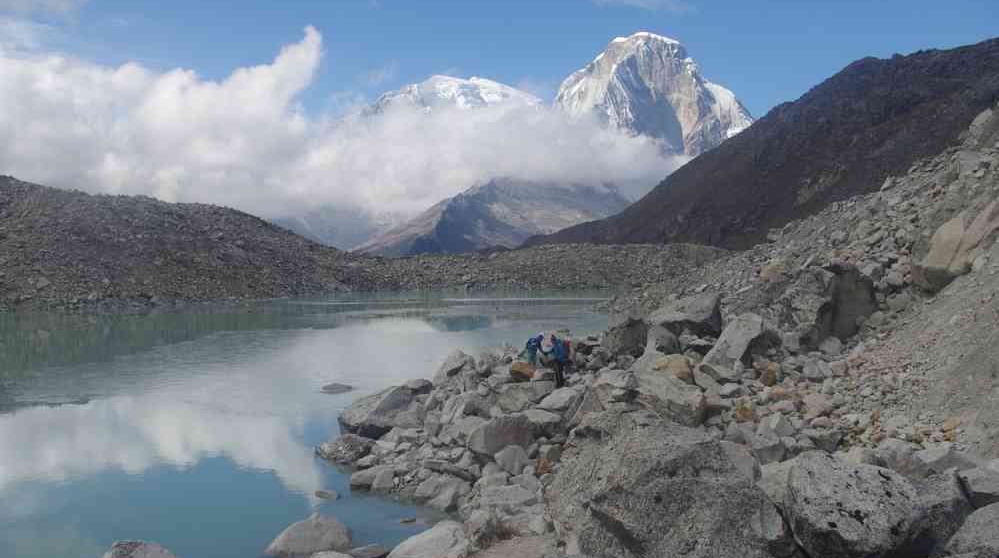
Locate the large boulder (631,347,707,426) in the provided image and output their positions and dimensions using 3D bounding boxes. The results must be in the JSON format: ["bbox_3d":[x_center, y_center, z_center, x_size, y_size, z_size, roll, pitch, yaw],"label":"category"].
[{"bbox_3d":[4.028,2.586,20.500,1.700,1.650,1.900,0,0,0],"label":"large boulder"}]

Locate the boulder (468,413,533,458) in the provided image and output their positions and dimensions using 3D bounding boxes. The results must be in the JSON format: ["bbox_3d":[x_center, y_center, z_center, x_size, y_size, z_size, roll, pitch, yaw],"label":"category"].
[{"bbox_3d":[0.022,3.485,19.200,1.509,0.841,1.207,1,1,0],"label":"boulder"}]

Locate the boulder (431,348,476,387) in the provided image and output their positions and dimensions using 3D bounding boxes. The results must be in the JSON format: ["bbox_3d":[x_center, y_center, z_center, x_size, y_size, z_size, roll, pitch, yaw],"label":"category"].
[{"bbox_3d":[-1.497,2.881,28.000,1.350,1.200,1.200,0,0,0],"label":"boulder"}]

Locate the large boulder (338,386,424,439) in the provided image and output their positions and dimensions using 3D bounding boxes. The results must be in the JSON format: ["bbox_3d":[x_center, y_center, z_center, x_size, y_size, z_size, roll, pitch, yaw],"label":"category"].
[{"bbox_3d":[-3.476,3.925,25.400,2.496,1.403,1.997,0,1,-8],"label":"large boulder"}]

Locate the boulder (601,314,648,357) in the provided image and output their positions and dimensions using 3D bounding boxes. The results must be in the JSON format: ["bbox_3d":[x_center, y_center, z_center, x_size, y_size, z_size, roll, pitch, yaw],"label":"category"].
[{"bbox_3d":[4.650,2.102,32.000,1.750,1.500,1.600,0,0,0],"label":"boulder"}]

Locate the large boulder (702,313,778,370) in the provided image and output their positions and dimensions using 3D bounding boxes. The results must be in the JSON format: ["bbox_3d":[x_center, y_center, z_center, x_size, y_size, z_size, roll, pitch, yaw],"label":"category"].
[{"bbox_3d":[7.565,1.962,27.000,2.200,1.750,2.000,0,0,12],"label":"large boulder"}]

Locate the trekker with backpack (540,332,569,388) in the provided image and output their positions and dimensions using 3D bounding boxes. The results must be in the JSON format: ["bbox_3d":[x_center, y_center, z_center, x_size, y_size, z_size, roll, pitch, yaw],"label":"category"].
[{"bbox_3d":[1.694,2.495,26.500,0.800,1.720,0.620,0,0,9],"label":"trekker with backpack"}]

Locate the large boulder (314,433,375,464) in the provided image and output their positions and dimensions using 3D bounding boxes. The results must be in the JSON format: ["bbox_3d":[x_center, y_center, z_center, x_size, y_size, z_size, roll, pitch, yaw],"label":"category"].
[{"bbox_3d":[-3.815,4.170,21.200,1.448,0.663,1.231,0,1,-10],"label":"large boulder"}]

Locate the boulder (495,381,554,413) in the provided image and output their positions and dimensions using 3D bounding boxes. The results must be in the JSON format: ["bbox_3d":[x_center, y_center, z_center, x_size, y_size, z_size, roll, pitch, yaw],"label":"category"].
[{"bbox_3d":[0.698,3.278,24.000,1.600,0.800,1.300,0,0,0],"label":"boulder"}]

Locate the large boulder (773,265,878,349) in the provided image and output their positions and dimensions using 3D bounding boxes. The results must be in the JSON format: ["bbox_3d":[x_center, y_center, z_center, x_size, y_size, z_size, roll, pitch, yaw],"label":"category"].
[{"bbox_3d":[12.088,1.002,32.000,3.652,3.078,2.922,1,1,21],"label":"large boulder"}]

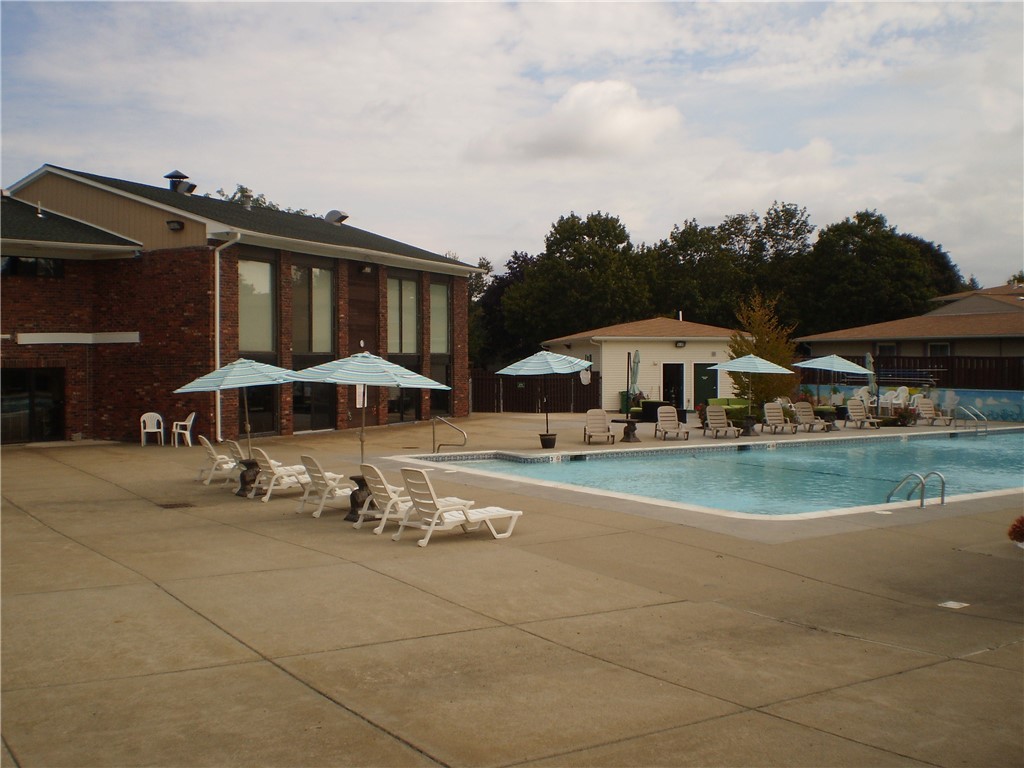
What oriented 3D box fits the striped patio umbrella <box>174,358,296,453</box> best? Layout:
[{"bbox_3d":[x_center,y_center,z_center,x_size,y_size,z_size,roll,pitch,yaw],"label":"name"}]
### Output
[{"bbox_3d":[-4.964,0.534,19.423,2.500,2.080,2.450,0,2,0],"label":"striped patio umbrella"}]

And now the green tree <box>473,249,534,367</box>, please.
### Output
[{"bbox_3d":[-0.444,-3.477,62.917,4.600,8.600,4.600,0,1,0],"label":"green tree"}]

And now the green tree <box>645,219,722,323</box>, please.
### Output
[{"bbox_3d":[11.916,-5.542,73.872,6.230,11.910,6.500,0,2,0],"label":"green tree"}]

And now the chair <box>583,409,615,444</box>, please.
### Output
[{"bbox_3d":[2.373,1.178,28.708,0.680,0.930,1.580,0,1,-1],"label":"chair"}]

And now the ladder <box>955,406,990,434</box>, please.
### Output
[{"bbox_3d":[14.800,1.111,34.300,0.550,0.900,0.850,-1,2,-33],"label":"ladder"}]

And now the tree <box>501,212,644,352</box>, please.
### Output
[{"bbox_3d":[3.977,-5.371,69.875,9.460,11.800,9.000,0,2,0],"label":"tree"}]

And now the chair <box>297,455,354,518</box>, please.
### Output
[{"bbox_3d":[-2.411,1.502,16.210,1.600,0.880,0.680,-1,2,-34],"label":"chair"}]

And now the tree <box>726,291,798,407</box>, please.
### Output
[{"bbox_3d":[8.892,-0.842,37.480,2.600,4.550,2.600,0,1,0],"label":"tree"}]

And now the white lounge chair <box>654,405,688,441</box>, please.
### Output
[{"bbox_3d":[4.720,1.161,31.246,0.700,0.950,1.450,0,2,-5],"label":"white lounge chair"}]

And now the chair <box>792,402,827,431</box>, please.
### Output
[{"bbox_3d":[9.750,1.066,34.545,0.700,0.950,1.450,0,2,-12],"label":"chair"}]

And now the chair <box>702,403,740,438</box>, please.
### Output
[{"bbox_3d":[6.330,1.144,31.846,0.700,0.950,1.450,0,2,-9],"label":"chair"}]

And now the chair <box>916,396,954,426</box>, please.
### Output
[{"bbox_3d":[14.563,0.985,36.762,0.680,0.930,1.580,0,1,-9],"label":"chair"}]

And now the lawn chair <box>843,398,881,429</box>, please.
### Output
[{"bbox_3d":[11.627,1.020,35.317,0.680,0.930,1.580,0,1,-11],"label":"lawn chair"}]

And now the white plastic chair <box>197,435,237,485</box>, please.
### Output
[{"bbox_3d":[-5.174,1.408,20.188,1.600,0.890,0.680,-1,2,-35],"label":"white plastic chair"}]

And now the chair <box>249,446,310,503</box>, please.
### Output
[{"bbox_3d":[-3.760,1.526,18.851,1.500,0.930,0.680,-1,2,-32],"label":"chair"}]

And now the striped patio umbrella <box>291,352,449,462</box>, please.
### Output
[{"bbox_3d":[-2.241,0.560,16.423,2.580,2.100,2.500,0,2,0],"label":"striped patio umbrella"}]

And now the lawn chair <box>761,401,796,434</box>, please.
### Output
[{"bbox_3d":[8.283,1.079,32.858,0.680,0.930,1.580,0,1,-5],"label":"lawn chair"}]

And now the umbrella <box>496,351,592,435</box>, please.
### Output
[{"bbox_3d":[0.870,0.299,28.520,2.550,2.330,2.500,0,2,0],"label":"umbrella"}]

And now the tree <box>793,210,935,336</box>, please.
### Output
[{"bbox_3d":[25.084,-6.012,75.859,10.420,12.730,9.500,0,2,0],"label":"tree"}]

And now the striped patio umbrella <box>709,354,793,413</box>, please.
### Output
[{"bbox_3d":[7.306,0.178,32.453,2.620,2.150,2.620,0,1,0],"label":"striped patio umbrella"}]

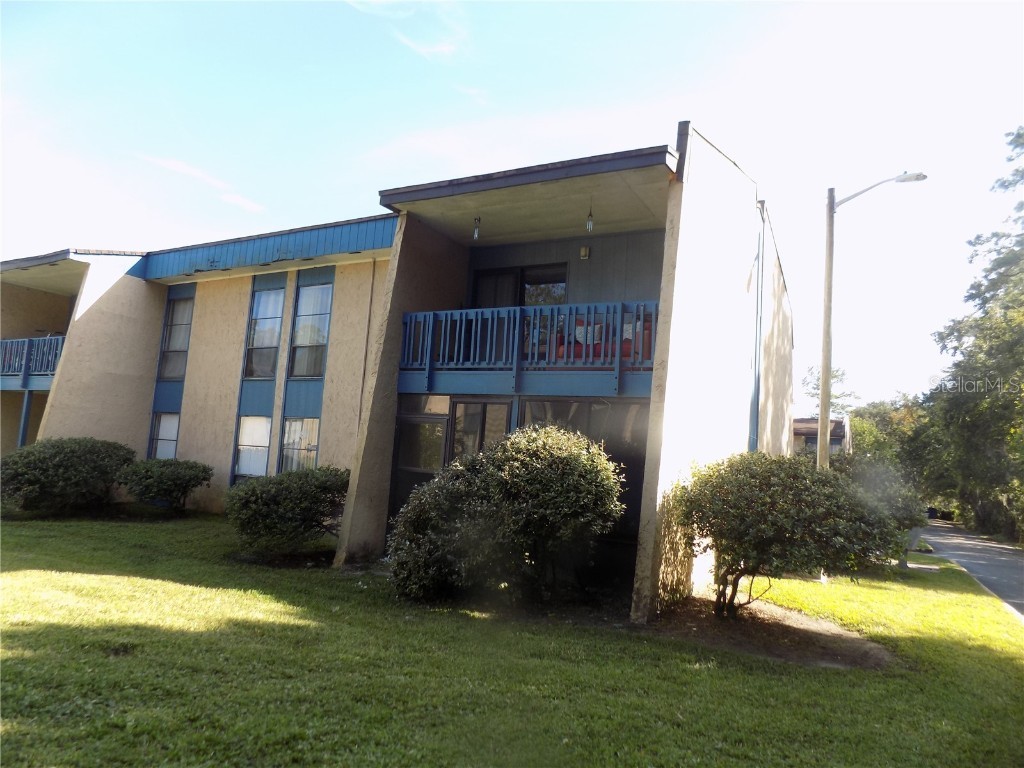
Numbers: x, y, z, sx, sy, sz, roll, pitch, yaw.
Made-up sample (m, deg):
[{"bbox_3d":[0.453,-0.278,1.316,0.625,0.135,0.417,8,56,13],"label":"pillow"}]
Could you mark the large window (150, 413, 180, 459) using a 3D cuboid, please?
[{"bbox_3d":[-8.030,1.299,15.771,1.013,1.245,0.120,0,-7,30],"label":"large window"}]

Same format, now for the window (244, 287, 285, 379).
[{"bbox_3d":[-5.254,-1.061,14.500,1.042,1.988,0.120,0,-7,30],"label":"window"}]

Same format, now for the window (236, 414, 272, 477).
[{"bbox_3d":[-5.402,1.311,14.243,1.071,1.250,0.120,0,-7,30],"label":"window"}]

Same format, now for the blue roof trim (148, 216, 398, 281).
[{"bbox_3d":[-4.952,-2.690,13.796,7.585,0.640,0.217,0,-7,28],"label":"blue roof trim"}]

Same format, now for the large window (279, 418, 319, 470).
[{"bbox_3d":[-4.217,1.304,13.555,1.052,1.250,0.120,0,-7,30],"label":"large window"}]

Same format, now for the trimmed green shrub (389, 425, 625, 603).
[{"bbox_3d":[-0.065,1.488,8.000,2.775,2.007,1.900,4,-6,0],"label":"trimmed green shrub"}]

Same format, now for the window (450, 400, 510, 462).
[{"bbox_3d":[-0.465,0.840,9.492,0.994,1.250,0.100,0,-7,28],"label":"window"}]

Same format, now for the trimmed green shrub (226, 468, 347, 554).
[{"bbox_3d":[-3.339,1.916,10.579,1.800,1.180,1.500,0,-7,30],"label":"trimmed green shrub"}]

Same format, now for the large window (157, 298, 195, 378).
[{"bbox_3d":[-7.878,-1.057,16.024,1.033,1.969,0.120,0,-7,30],"label":"large window"}]

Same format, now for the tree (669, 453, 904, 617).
[{"bbox_3d":[3.264,1.824,8.150,2.580,1.992,2.300,1,-7,22],"label":"tree"}]

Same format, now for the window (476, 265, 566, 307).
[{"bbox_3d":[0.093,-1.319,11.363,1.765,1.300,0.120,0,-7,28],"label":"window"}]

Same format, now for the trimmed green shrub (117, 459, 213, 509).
[{"bbox_3d":[-7.099,2.058,13.900,1.747,1.063,1.500,7,-7,-26],"label":"trimmed green shrub"}]

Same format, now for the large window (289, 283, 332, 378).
[{"bbox_3d":[-4.013,-1.031,13.580,0.965,1.911,0.099,0,-7,28],"label":"large window"}]

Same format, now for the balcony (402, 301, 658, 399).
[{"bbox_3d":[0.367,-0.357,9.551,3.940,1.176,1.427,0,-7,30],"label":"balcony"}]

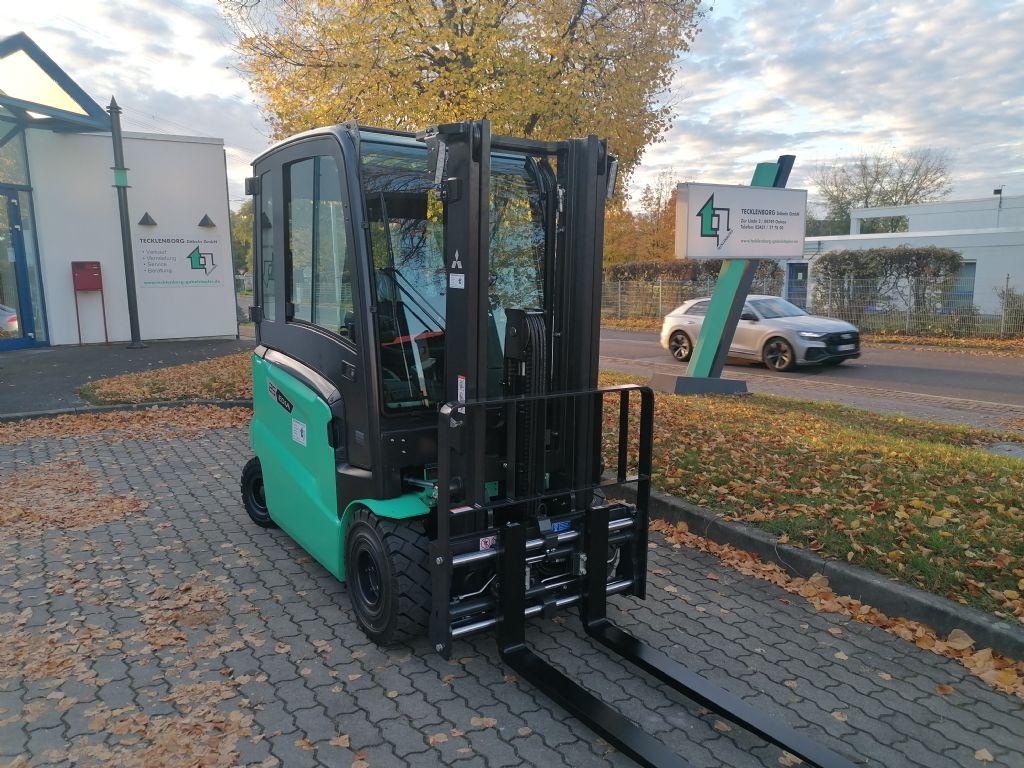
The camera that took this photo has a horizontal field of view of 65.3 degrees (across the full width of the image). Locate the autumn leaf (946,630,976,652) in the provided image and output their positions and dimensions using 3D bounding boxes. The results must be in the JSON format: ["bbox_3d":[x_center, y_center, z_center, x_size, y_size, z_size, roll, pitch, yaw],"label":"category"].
[{"bbox_3d":[1.829,1.043,3.247,0.110,0.070,0.050,2,9,15],"label":"autumn leaf"}]

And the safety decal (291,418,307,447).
[{"bbox_3d":[-1.083,0.249,4.076,0.005,0.118,0.205,-3,9,-33],"label":"safety decal"}]

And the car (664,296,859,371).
[{"bbox_3d":[5.809,-1.298,19.032,2.020,1.700,4.980,-5,9,-32],"label":"car"}]

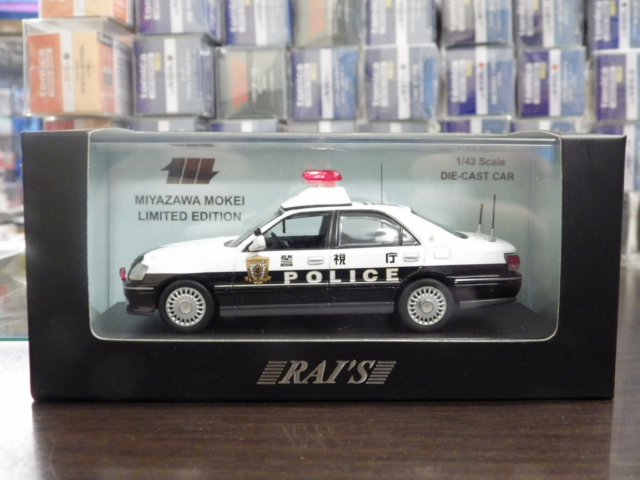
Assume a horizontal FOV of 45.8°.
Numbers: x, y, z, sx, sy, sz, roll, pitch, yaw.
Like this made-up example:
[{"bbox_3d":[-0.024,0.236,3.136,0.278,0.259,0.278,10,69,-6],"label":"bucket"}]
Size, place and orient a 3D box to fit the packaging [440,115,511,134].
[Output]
[{"bbox_3d":[0.093,-0.057,0.498,0.041,0.043,0.087,0,6,0],"label":"packaging"}]

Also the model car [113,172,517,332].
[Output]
[{"bbox_3d":[0.000,0.001,0.221,0.114,0.043,0.043,0,6,0],"label":"model car"}]

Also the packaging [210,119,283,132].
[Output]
[{"bbox_3d":[-0.044,-0.056,0.498,0.041,0.043,0.087,0,6,0],"label":"packaging"}]

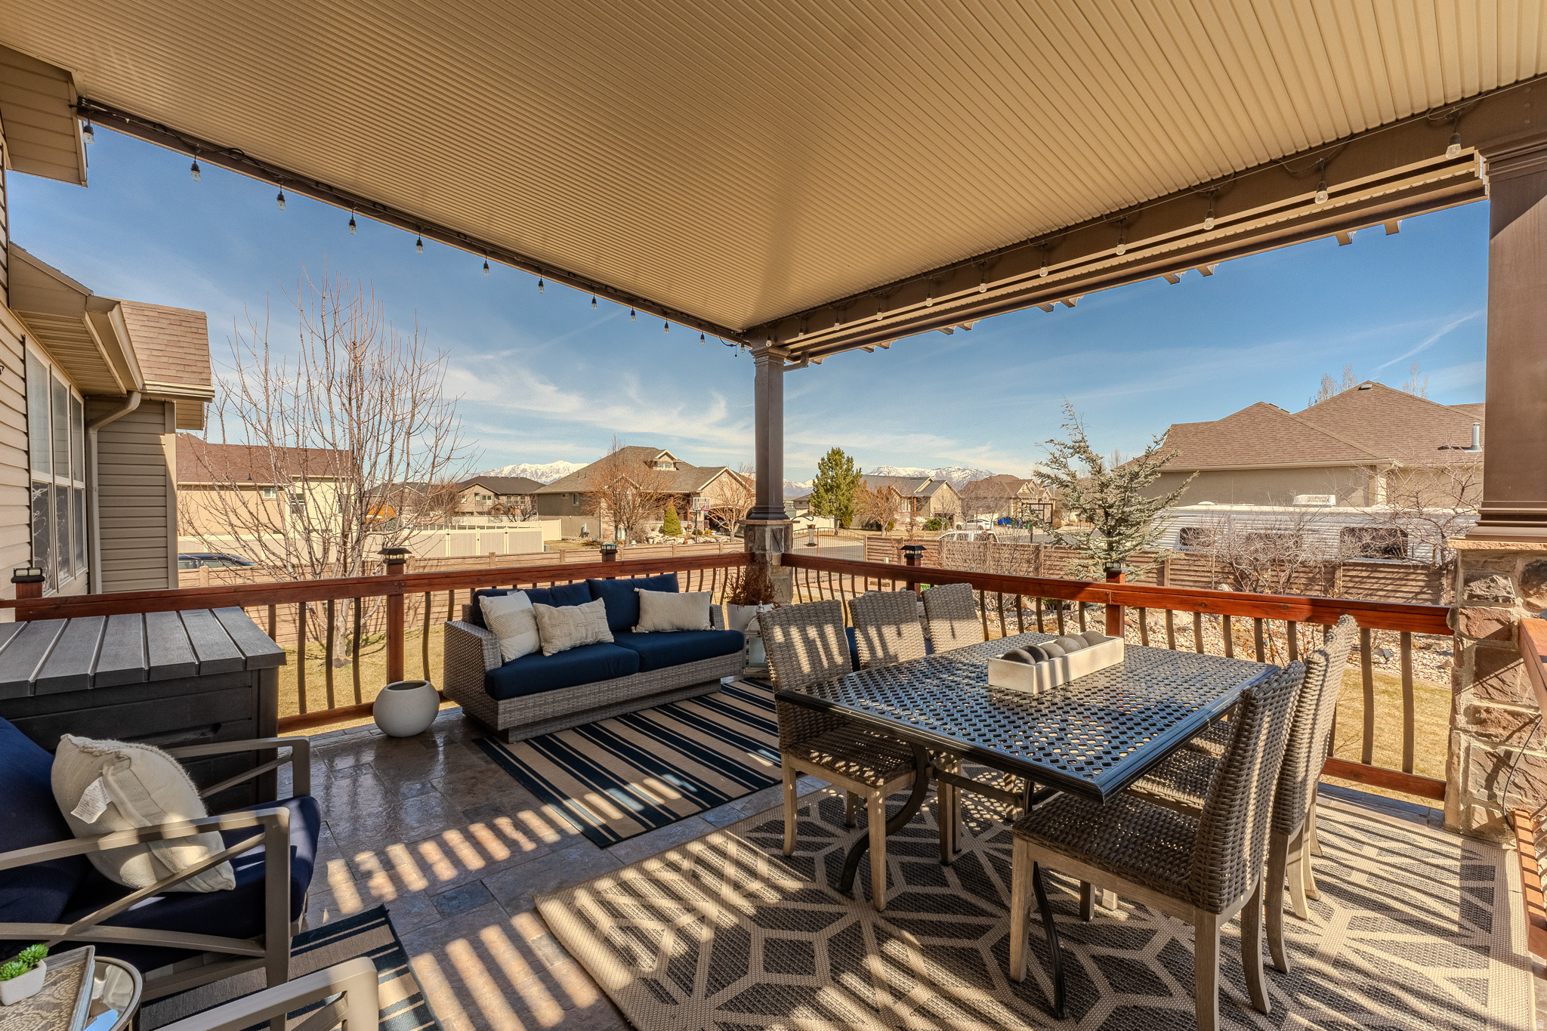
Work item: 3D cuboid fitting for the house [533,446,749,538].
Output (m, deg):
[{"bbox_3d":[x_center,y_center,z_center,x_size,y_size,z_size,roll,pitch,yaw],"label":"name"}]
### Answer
[{"bbox_3d":[-10.800,-2.005,55.000,16.000,7.600,13.000,-1,1,-42],"label":"house"}]

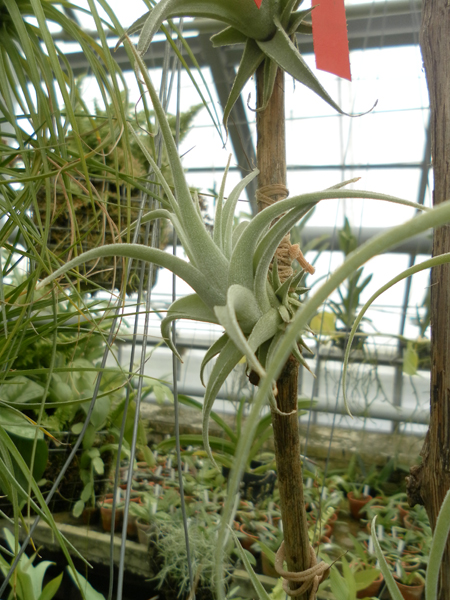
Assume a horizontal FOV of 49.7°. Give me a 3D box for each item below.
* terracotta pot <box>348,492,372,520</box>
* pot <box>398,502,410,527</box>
[{"bbox_3d":[0.514,0.795,1.862,0.093,0.081,0.093,3,3,0],"label":"terracotta pot"},{"bbox_3d":[0.689,0.809,1.802,0.093,0.081,0.093,3,3,0],"label":"pot"}]

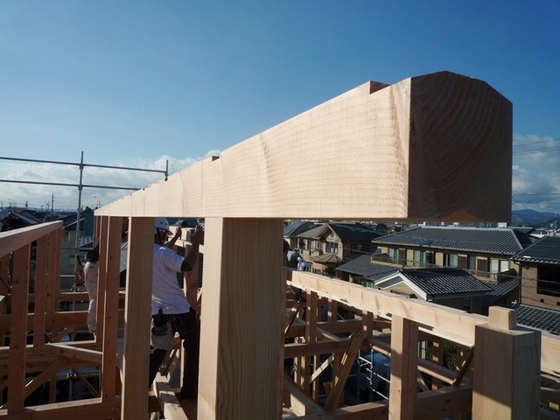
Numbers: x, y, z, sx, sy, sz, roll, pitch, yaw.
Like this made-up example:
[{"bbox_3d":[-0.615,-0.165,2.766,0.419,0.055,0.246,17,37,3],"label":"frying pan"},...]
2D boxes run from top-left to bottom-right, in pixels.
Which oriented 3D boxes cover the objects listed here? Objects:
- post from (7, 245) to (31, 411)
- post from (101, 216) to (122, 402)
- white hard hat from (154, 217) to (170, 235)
[{"bbox_3d":[-2.097,0.938,3.248,0.105,1.327,0.105,2,-2,-26],"label":"post"},{"bbox_3d":[-1.477,0.851,3.548,0.105,1.586,0.105,2,-2,-26],"label":"post"},{"bbox_3d":[-1.075,0.120,3.600,0.220,0.165,0.280,0,-11,36],"label":"white hard hat"}]

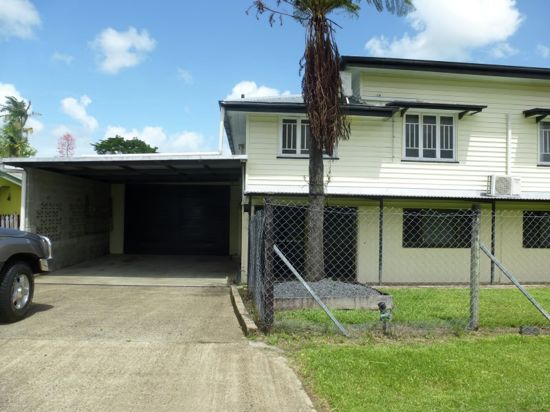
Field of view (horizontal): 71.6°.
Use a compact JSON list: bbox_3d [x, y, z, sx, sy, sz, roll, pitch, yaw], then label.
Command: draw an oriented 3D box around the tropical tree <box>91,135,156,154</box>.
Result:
[{"bbox_3d":[-13.700,-2.400,35.000,7.000,8.400,6.600,0,-1,0],"label":"tropical tree"}]

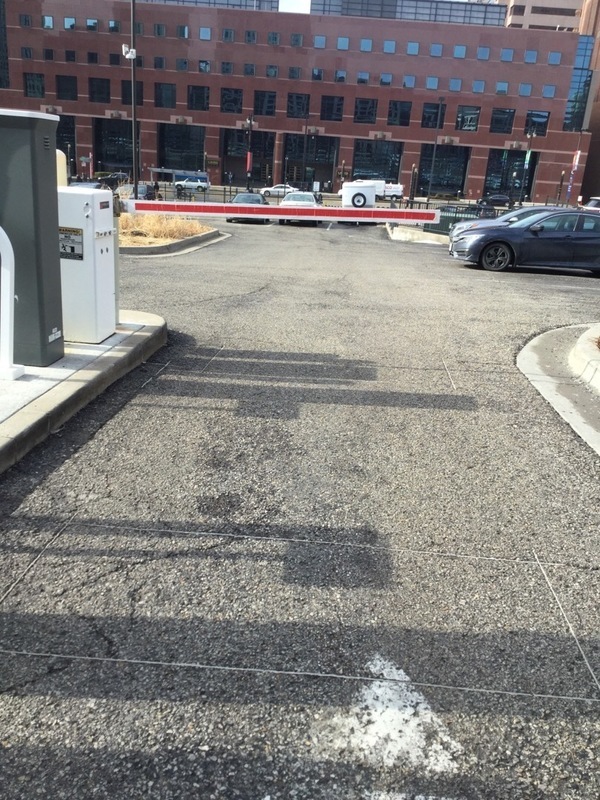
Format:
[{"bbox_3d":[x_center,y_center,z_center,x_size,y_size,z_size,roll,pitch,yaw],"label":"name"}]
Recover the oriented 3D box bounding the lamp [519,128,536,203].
[{"bbox_3d":[28.627,-29.216,89.929,1.300,9.320,0.550,4,20,0],"label":"lamp"}]

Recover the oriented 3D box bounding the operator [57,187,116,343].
[{"bbox_3d":[-1.613,-0.984,5.224,0.380,1.050,0.340,6,20,4],"label":"operator"}]

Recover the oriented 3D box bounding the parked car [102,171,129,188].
[{"bbox_3d":[-23.461,-27.856,91.000,4.500,1.720,1.850,2,20,-7],"label":"parked car"}]

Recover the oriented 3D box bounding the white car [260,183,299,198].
[{"bbox_3d":[-2.432,-24.833,85.000,4.750,1.430,1.800,5,20,2],"label":"white car"}]

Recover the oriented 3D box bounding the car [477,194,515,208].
[{"bbox_3d":[24.076,-24.469,88.000,4.500,1.500,1.800,5,20,2],"label":"car"}]

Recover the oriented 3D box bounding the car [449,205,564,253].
[{"bbox_3d":[6.427,-4.411,18.928,4.750,1.440,1.830,6,20,6],"label":"car"}]

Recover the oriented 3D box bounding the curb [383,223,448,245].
[{"bbox_3d":[4.612,-6.294,27.523,2.600,0.350,0.600,6,20,4],"label":"curb"}]

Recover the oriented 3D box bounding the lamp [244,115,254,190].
[{"bbox_3d":[-6.240,-30.732,89.475,1.100,9.050,0.550,4,20,0],"label":"lamp"}]

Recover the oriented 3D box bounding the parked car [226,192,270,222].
[{"bbox_3d":[-2.389,-9.816,36.131,1.800,1.380,4.600,5,20,2],"label":"parked car"}]

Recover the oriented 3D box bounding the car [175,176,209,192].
[{"bbox_3d":[-13.417,-26.735,89.000,4.400,1.750,1.800,5,20,2],"label":"car"}]

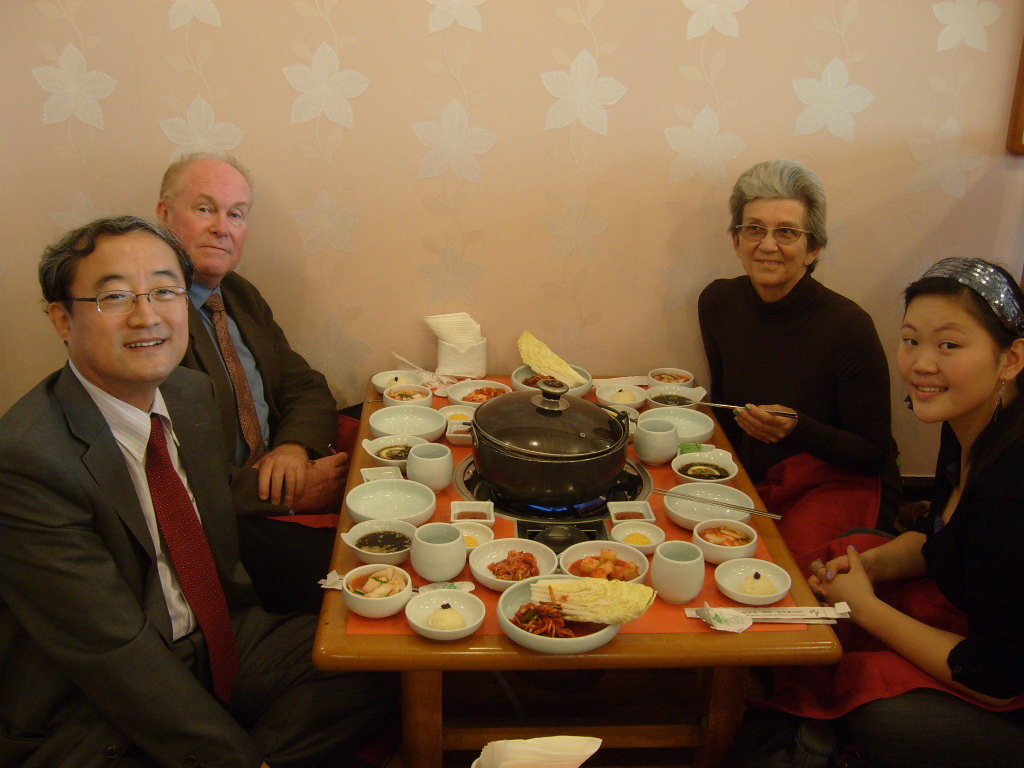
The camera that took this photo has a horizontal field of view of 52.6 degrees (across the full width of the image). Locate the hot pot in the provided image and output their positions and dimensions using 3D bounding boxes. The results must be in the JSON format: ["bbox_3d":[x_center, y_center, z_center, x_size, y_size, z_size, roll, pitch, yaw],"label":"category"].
[{"bbox_3d":[0.067,0.081,1.850,0.285,0.190,0.280,0,23,-3],"label":"hot pot"}]

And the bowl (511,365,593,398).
[{"bbox_3d":[0.086,0.008,2.245,0.175,0.052,0.175,1,23,-1],"label":"bowl"}]

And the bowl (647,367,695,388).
[{"bbox_3d":[0.349,0.001,2.282,0.100,0.047,0.100,1,23,-1],"label":"bowl"}]

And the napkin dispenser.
[{"bbox_3d":[-0.111,-0.057,2.334,0.108,0.090,0.050,2,23,2],"label":"napkin dispenser"}]

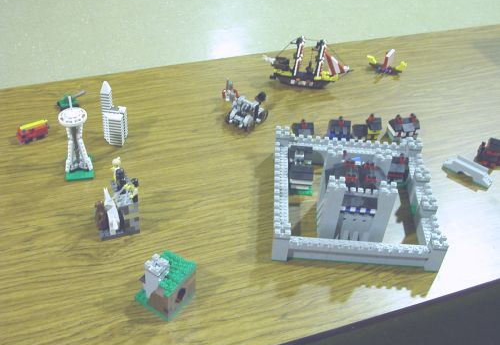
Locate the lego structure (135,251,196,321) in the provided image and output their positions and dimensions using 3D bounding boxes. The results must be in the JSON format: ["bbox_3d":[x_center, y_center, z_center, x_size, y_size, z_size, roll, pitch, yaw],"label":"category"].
[{"bbox_3d":[-0.124,0.158,0.915,0.066,0.079,0.064,28,47,24],"label":"lego structure"}]

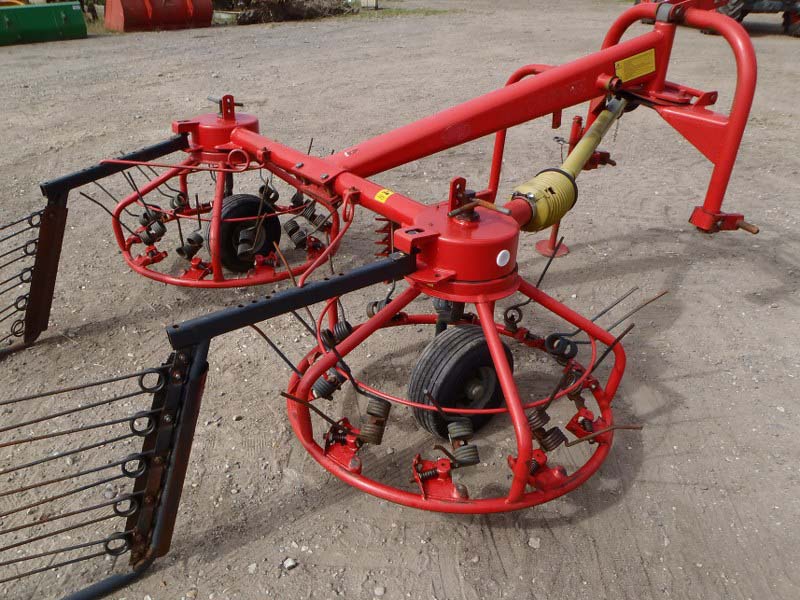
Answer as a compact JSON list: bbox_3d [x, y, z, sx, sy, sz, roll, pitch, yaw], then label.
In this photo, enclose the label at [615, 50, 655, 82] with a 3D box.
[{"bbox_3d":[1.218,-1.202,3.333,0.332,0.115,0.004,-27,38,-29],"label":"label"}]

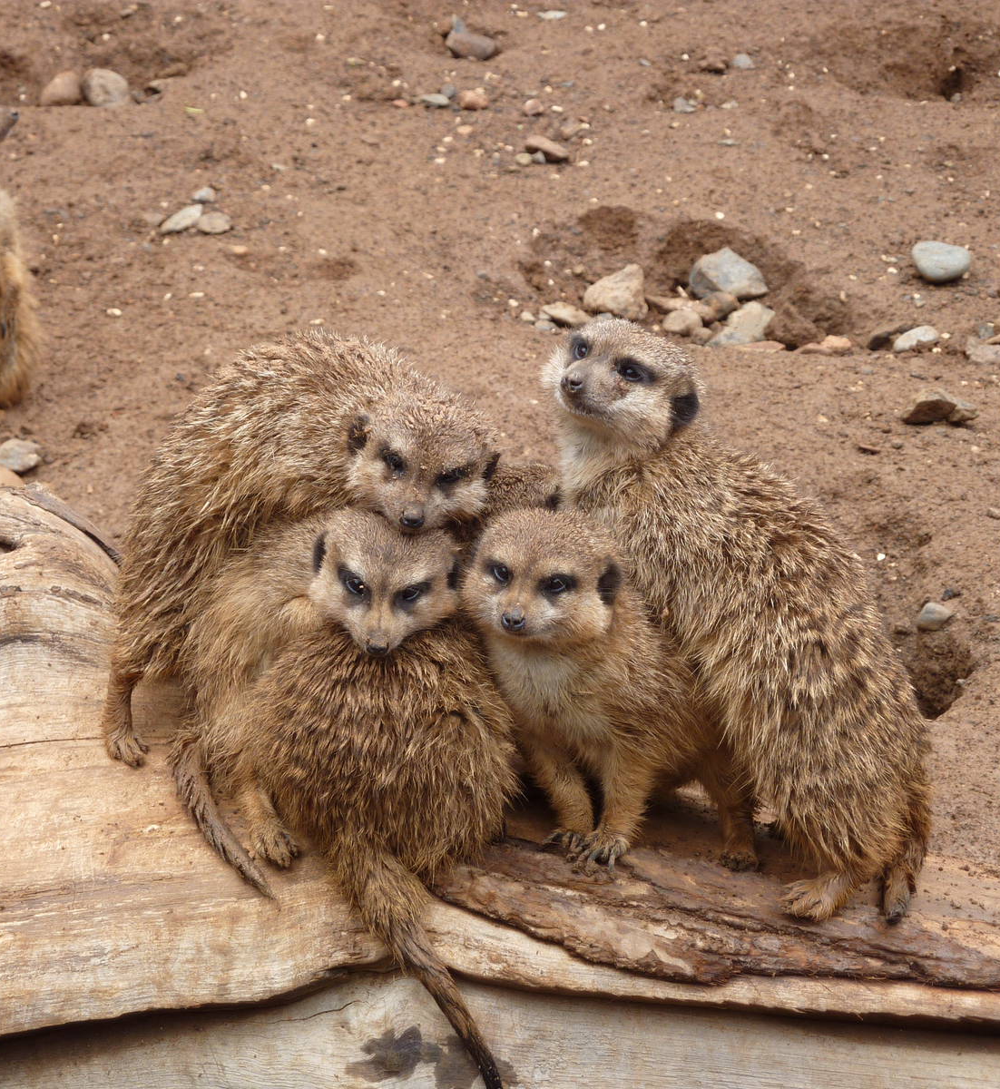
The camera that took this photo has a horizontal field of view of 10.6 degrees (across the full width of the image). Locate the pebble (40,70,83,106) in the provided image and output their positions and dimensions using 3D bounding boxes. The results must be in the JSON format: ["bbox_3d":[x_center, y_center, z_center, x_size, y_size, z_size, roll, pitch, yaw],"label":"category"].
[{"bbox_3d":[-0.395,-0.411,4.836,0.038,0.031,0.035,0,24,0],"label":"pebble"}]

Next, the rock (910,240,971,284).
[{"bbox_3d":[0.330,-0.211,4.020,0.045,0.032,0.036,0,23,0],"label":"rock"}]

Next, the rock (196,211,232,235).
[{"bbox_3d":[-0.219,-0.246,4.117,0.028,0.017,0.024,0,23,0],"label":"rock"}]

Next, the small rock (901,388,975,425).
[{"bbox_3d":[0.322,-0.101,3.940,0.055,0.026,0.042,0,20,0],"label":"small rock"}]

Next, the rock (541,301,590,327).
[{"bbox_3d":[0.052,-0.179,4.183,0.039,0.019,0.030,0,20,0],"label":"rock"}]

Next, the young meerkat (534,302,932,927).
[{"bbox_3d":[0.107,0.033,2.380,0.165,0.255,0.118,8,24,18],"label":"young meerkat"}]

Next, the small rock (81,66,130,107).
[{"bbox_3d":[-0.349,-0.405,4.759,0.043,0.036,0.041,0,20,0],"label":"small rock"}]

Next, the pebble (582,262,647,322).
[{"bbox_3d":[0.090,-0.198,4.212,0.051,0.043,0.045,0,20,0],"label":"pebble"}]

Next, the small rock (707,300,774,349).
[{"bbox_3d":[0.186,-0.171,4.151,0.053,0.034,0.042,0,20,0],"label":"small rock"}]

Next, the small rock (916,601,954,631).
[{"bbox_3d":[0.286,0.047,3.536,0.025,0.019,0.025,0,20,0],"label":"small rock"}]

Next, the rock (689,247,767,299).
[{"bbox_3d":[0.170,-0.202,3.992,0.057,0.038,0.043,0,23,0],"label":"rock"}]

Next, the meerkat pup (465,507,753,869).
[{"bbox_3d":[0.066,0.056,2.520,0.105,0.170,0.175,14,24,34],"label":"meerkat pup"}]

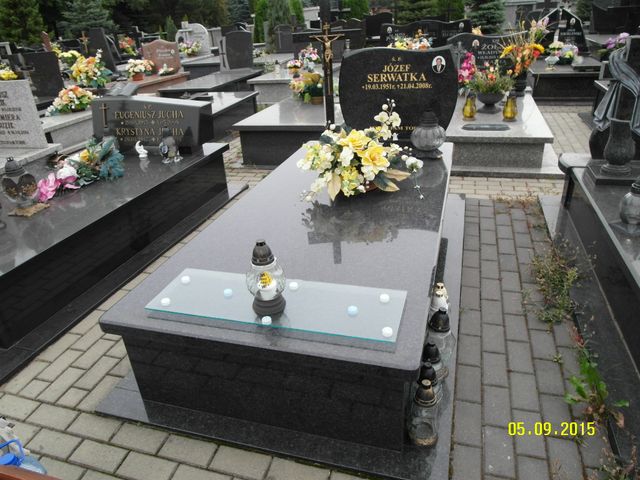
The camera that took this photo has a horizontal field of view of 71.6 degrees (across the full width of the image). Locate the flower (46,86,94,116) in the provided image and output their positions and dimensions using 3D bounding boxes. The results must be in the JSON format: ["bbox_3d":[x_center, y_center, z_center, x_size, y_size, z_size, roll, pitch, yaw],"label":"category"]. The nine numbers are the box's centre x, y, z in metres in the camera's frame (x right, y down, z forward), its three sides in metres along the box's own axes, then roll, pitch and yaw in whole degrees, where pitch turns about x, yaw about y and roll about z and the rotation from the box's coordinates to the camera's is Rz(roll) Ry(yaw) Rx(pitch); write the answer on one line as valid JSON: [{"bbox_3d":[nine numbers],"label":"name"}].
[{"bbox_3d":[-3.357,-1.944,6.059,0.566,0.343,0.455,5,29,17],"label":"flower"}]

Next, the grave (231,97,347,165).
[{"bbox_3d":[-0.007,-1.383,5.240,1.200,0.416,2.000,5,29,17],"label":"grave"}]

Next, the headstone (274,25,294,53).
[{"bbox_3d":[-0.801,-4.949,10.938,0.680,0.650,0.120,5,29,17],"label":"headstone"}]

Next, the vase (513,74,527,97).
[{"bbox_3d":[2.173,-1.676,4.815,0.135,0.240,0.135,5,28,17],"label":"vase"}]

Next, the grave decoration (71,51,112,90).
[{"bbox_3d":[-4.063,-3.023,7.890,0.660,0.620,0.520,5,29,17],"label":"grave decoration"}]

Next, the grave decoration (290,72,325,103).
[{"bbox_3d":[-0.120,-1.706,4.951,0.400,0.350,0.360,5,28,17],"label":"grave decoration"}]

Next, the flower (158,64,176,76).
[{"bbox_3d":[-3.072,-3.415,8.938,0.340,0.220,0.270,5,29,17],"label":"flower"}]

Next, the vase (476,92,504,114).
[{"bbox_3d":[1.756,-1.411,4.570,0.313,0.202,0.313,5,29,17],"label":"vase"}]

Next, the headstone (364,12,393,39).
[{"bbox_3d":[1.686,-6.032,12.568,0.750,0.700,0.130,5,28,17],"label":"headstone"}]

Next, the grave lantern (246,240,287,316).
[{"bbox_3d":[-0.167,0.108,1.351,0.124,0.243,0.124,5,28,17],"label":"grave lantern"}]

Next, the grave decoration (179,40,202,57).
[{"bbox_3d":[-3.656,-5.365,12.430,0.550,0.400,0.420,5,29,17],"label":"grave decoration"}]

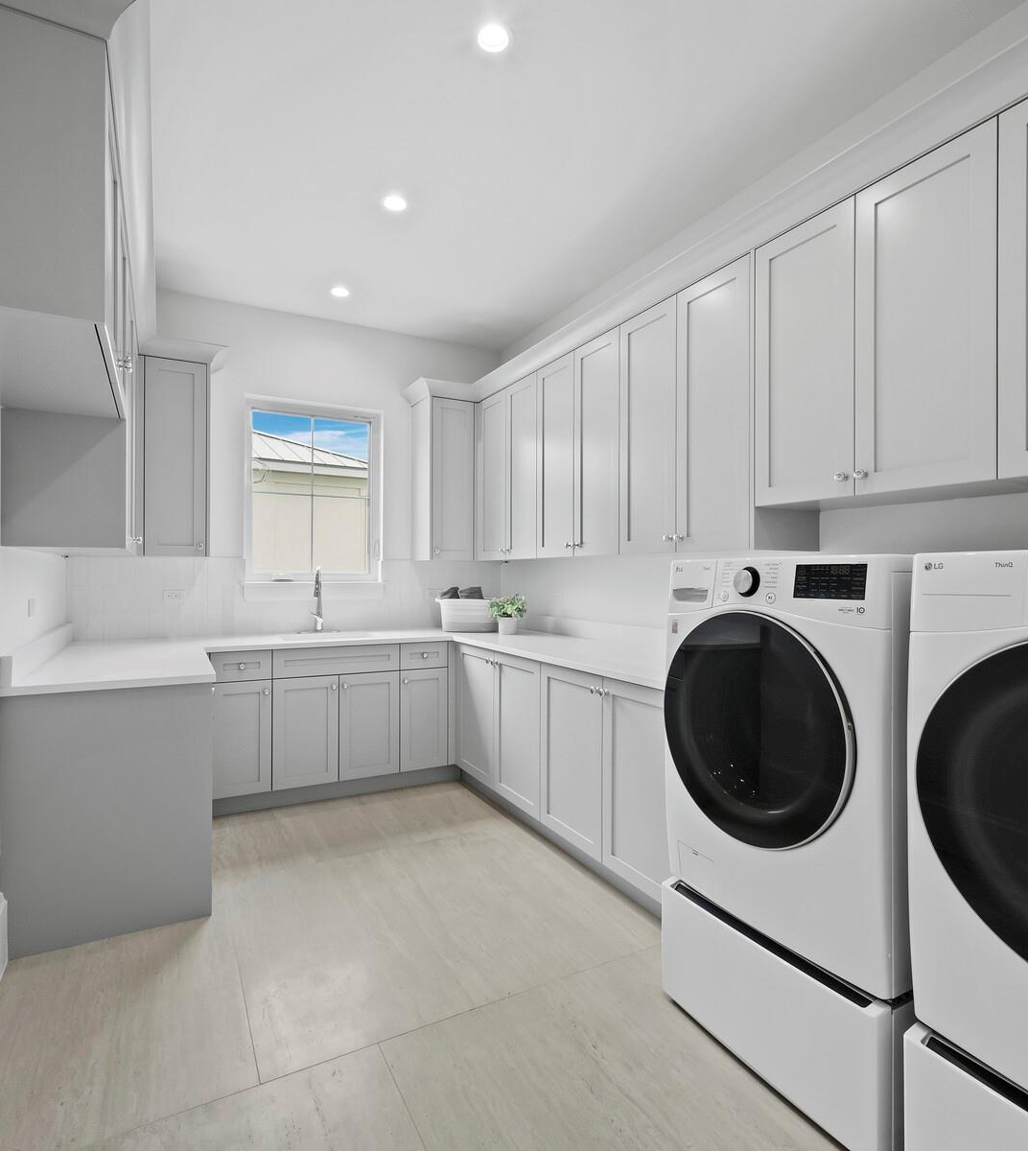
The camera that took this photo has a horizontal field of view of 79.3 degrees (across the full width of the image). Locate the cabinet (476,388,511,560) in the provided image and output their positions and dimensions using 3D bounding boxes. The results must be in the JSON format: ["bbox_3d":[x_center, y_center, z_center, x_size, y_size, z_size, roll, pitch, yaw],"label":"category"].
[{"bbox_3d":[-0.001,-0.636,4.140,0.320,1.070,0.405,0,0,-29],"label":"cabinet"}]

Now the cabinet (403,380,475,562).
[{"bbox_3d":[-0.507,-0.686,4.264,0.410,1.165,0.420,0,0,-29],"label":"cabinet"}]

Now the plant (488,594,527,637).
[{"bbox_3d":[-0.043,0.251,4.000,0.245,0.265,0.240,0,0,0],"label":"plant"}]

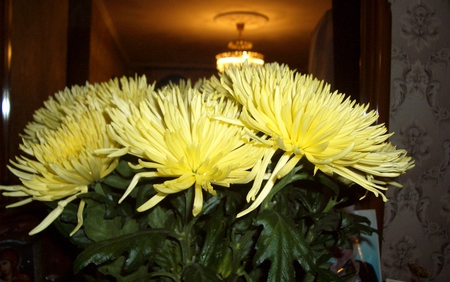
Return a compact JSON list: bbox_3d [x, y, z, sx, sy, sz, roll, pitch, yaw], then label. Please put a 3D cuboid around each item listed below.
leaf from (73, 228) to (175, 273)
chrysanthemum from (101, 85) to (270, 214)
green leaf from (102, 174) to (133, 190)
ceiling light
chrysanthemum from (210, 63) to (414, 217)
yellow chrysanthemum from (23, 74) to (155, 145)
[{"bbox_3d":[-0.096,0.103,0.430,0.092,0.039,0.038,12,0,0],"label":"leaf"},{"bbox_3d":[-0.038,0.010,0.440,0.155,0.123,0.145,0,0,0],"label":"chrysanthemum"},{"bbox_3d":[-0.111,0.043,0.470,0.040,0.020,0.030,0,0,0],"label":"green leaf"},{"bbox_3d":[0.148,-0.881,4.200,0.500,0.510,0.500,0,0,0],"label":"ceiling light"},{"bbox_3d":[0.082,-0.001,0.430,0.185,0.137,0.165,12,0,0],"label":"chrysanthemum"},{"bbox_3d":[-0.165,-0.030,0.550,0.160,0.105,0.145,0,0,0],"label":"yellow chrysanthemum"}]

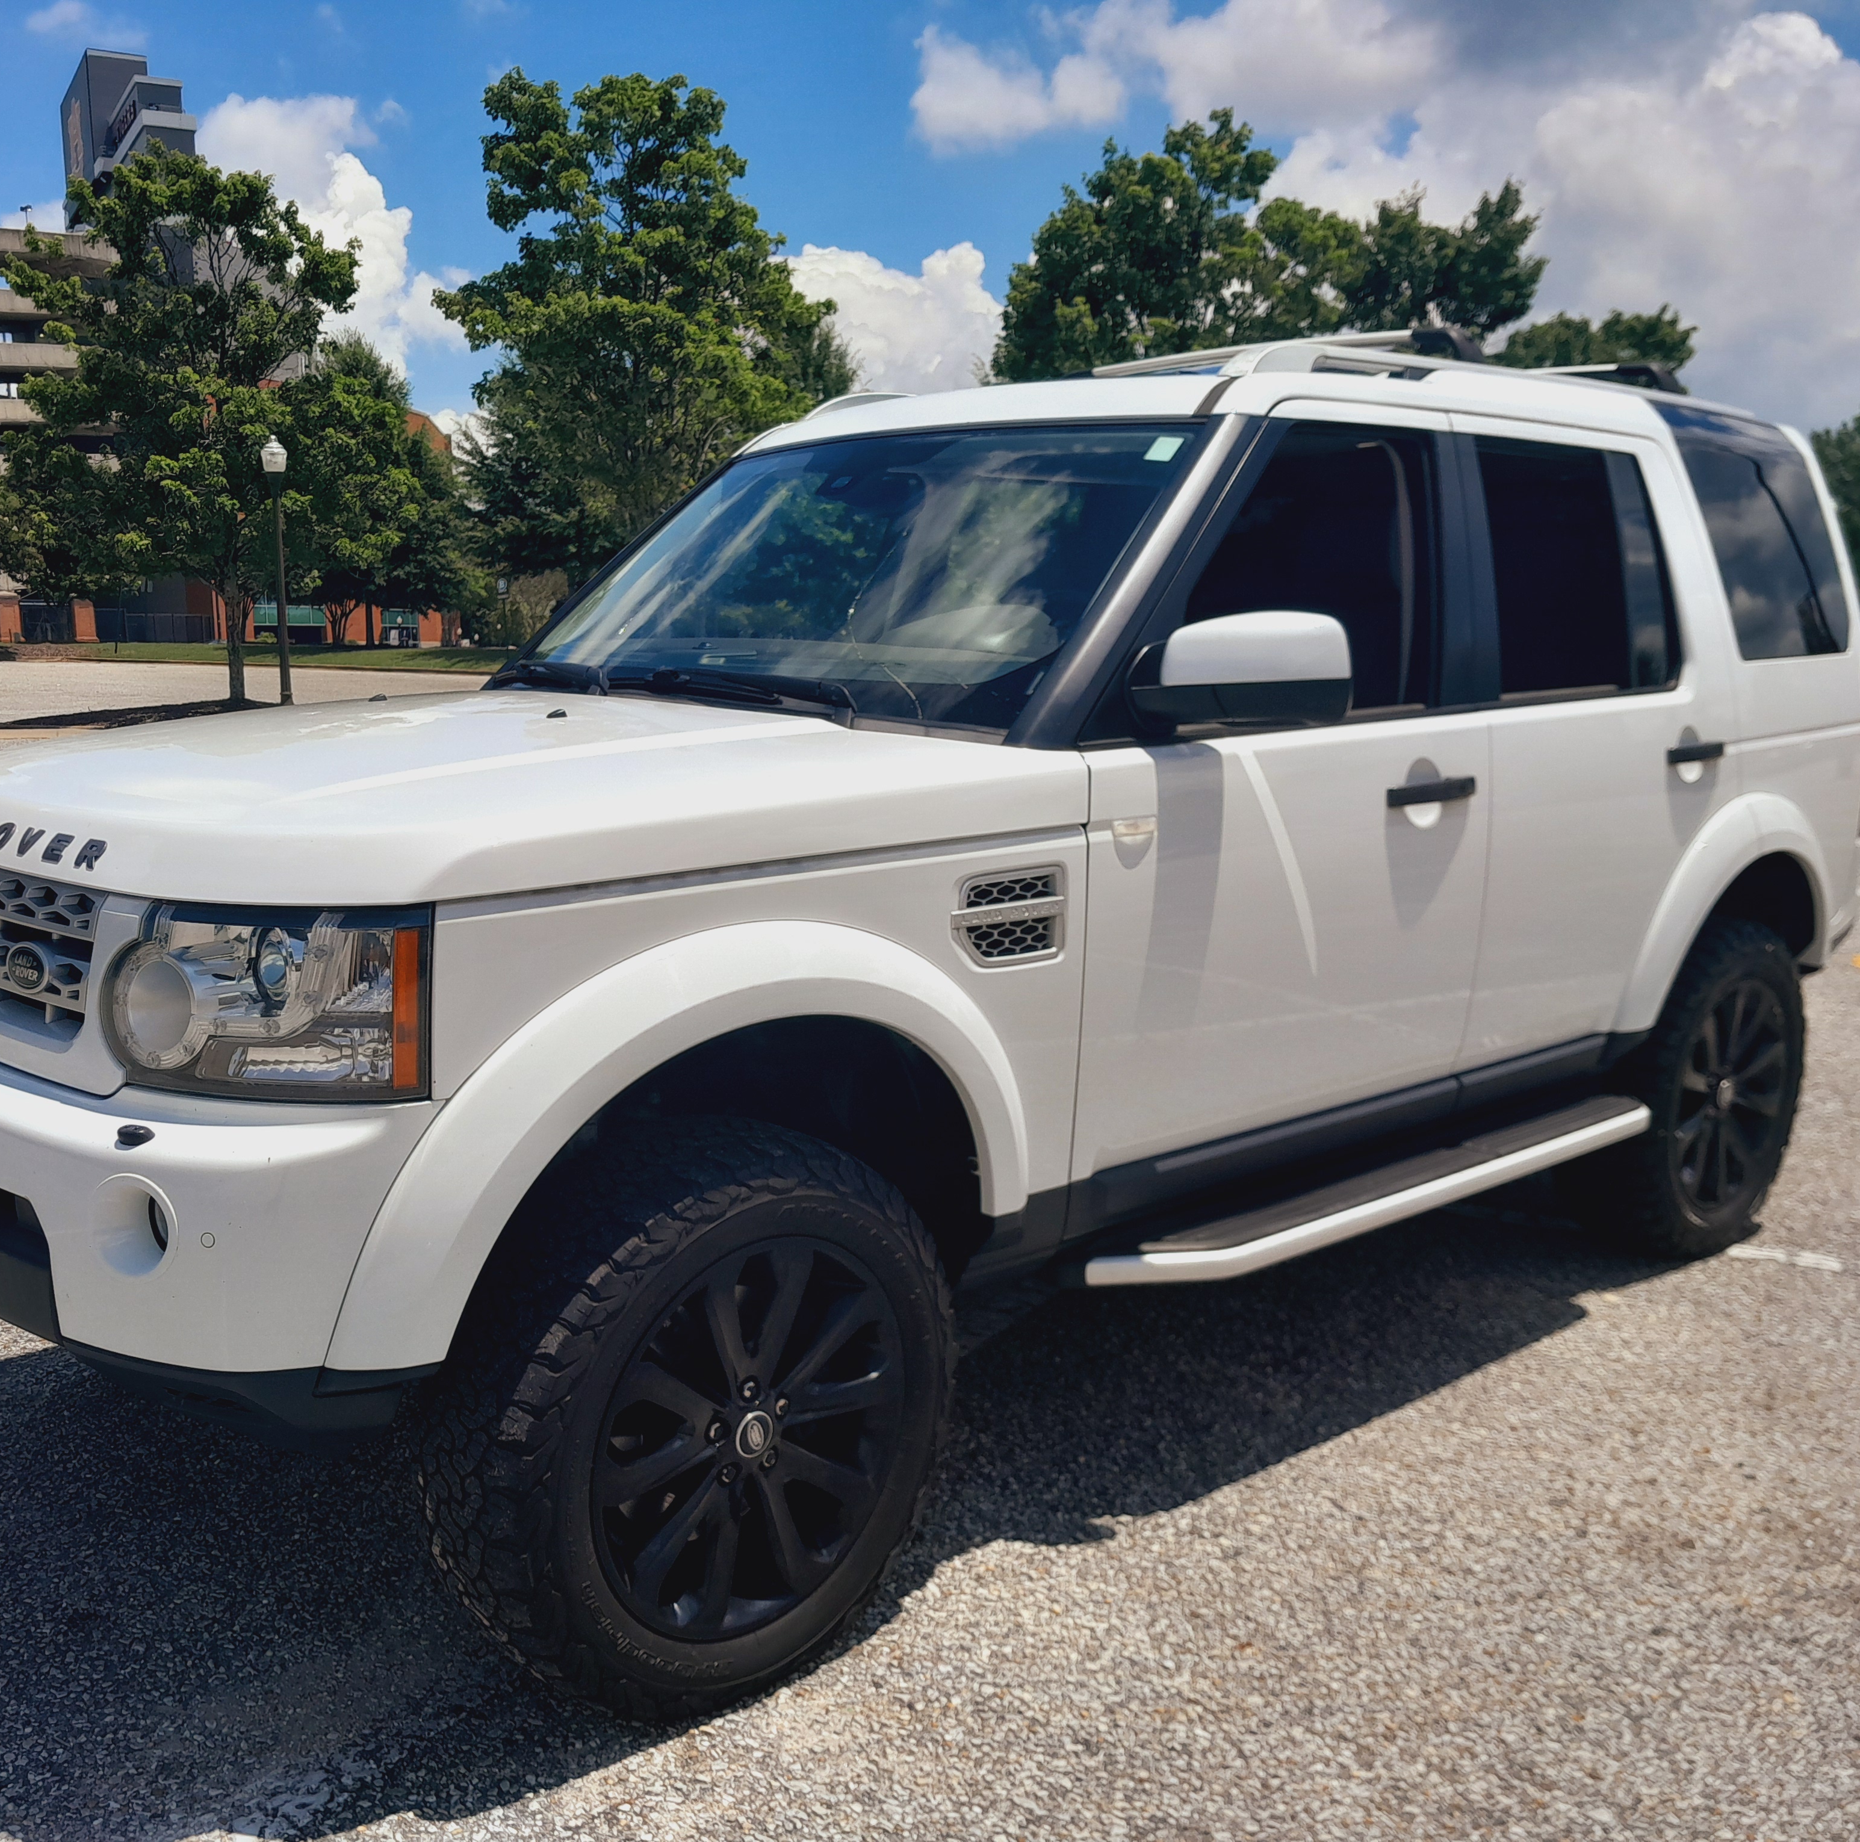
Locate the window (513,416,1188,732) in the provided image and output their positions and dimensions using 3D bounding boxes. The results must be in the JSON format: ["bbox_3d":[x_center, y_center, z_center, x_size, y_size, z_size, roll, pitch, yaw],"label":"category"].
[{"bbox_3d":[-0.224,-0.705,3.671,1.500,0.160,0.800,10,55,47],"label":"window"}]

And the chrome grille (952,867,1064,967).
[{"bbox_3d":[0.113,-0.001,2.818,0.220,0.130,0.040,-8,12,-41],"label":"chrome grille"}]

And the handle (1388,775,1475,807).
[{"bbox_3d":[0.921,-0.236,3.499,0.265,0.042,0.052,-8,12,-41],"label":"handle"}]

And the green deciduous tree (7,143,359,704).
[{"bbox_3d":[-12.087,-7.766,30.308,5.710,8.570,5.710,0,9,0],"label":"green deciduous tree"}]

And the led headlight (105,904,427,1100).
[{"bbox_3d":[-0.818,0.086,2.309,0.265,0.240,0.430,-8,13,-41],"label":"led headlight"}]

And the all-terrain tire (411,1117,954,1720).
[{"bbox_3d":[-0.322,0.698,2.730,0.790,0.790,0.275,-9,13,-44],"label":"all-terrain tire"}]

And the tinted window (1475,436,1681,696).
[{"bbox_3d":[1.353,-0.726,3.997,0.720,0.510,0.040,-8,3,-41],"label":"tinted window"}]

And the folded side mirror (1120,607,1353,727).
[{"bbox_3d":[0.490,-0.394,2.982,0.260,0.185,0.180,6,11,32],"label":"folded side mirror"}]

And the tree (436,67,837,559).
[{"bbox_3d":[-4.575,-8.005,29.241,6.280,9.410,6.280,0,9,0],"label":"tree"}]

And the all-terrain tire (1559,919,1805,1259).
[{"bbox_3d":[1.822,0.399,4.645,0.790,0.790,0.275,-8,13,-41],"label":"all-terrain tire"}]

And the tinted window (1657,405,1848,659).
[{"bbox_3d":[1.971,-0.919,4.568,0.720,0.580,0.130,-8,1,-41],"label":"tinted window"}]

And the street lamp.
[{"bbox_3d":[-9.482,-5.134,27.972,0.390,3.950,0.390,-3,10,-19],"label":"street lamp"}]

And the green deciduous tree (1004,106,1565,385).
[{"bbox_3d":[5.473,-8.841,33.208,9.910,9.810,9.910,0,9,0],"label":"green deciduous tree"}]

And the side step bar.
[{"bbox_3d":[0.909,0.480,3.613,1.680,0.075,0.210,-8,12,-41],"label":"side step bar"}]

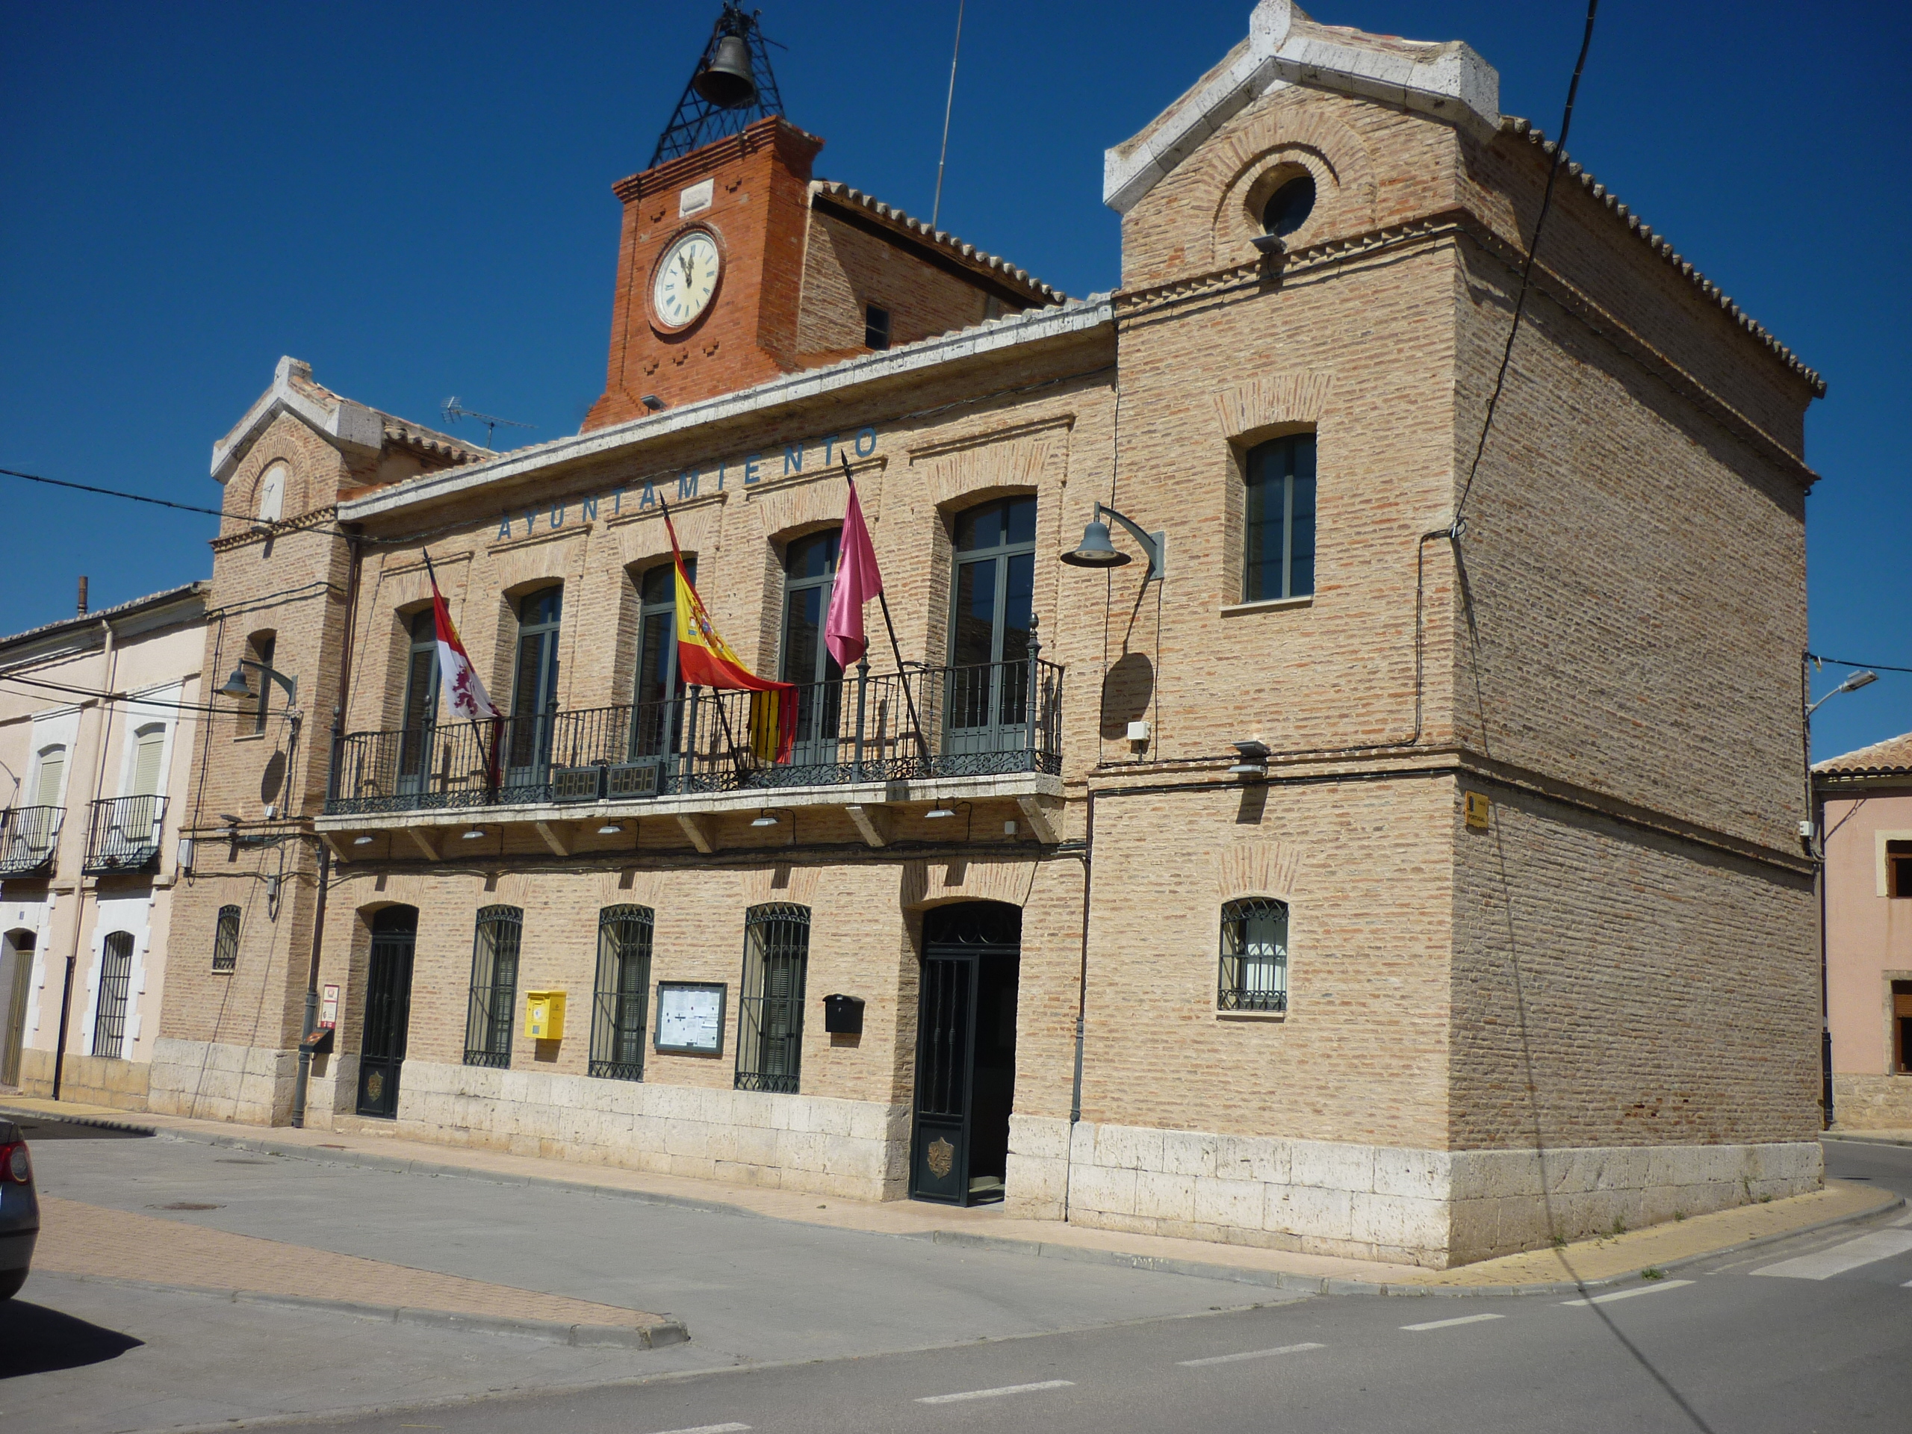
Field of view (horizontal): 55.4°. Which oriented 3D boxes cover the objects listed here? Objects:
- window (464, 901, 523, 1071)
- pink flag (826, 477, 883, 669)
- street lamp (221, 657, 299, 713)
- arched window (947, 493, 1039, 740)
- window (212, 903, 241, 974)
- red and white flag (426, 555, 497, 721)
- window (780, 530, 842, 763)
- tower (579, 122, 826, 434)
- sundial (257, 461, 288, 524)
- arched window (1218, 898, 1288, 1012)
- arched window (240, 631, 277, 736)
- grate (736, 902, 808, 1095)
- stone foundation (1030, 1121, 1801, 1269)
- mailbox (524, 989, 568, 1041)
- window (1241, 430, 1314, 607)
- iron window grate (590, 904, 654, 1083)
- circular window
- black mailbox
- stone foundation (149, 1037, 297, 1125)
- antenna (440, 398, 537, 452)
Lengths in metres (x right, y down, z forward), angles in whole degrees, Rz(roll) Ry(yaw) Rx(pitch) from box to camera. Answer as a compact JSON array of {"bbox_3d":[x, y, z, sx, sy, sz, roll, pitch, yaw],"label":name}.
[{"bbox_3d":[-5.393,3.156,21.439,0.923,1.885,0.208,-5,-13,41],"label":"window"},{"bbox_3d":[-0.912,-1.246,16.258,0.390,1.677,0.598,-5,-13,41],"label":"pink flag"},{"bbox_3d":[-9.419,-0.460,24.503,0.572,0.546,1.131,-5,-13,41],"label":"street lamp"},{"bbox_3d":[0.412,-0.859,19.061,1.380,3.080,0.170,-5,-13,40],"label":"arched window"},{"bbox_3d":[-10.745,3.268,27.016,0.660,0.970,0.120,-5,-13,40],"label":"window"},{"bbox_3d":[-6.244,-0.930,22.979,0.250,1.950,1.250,-5,-13,40],"label":"red and white flag"},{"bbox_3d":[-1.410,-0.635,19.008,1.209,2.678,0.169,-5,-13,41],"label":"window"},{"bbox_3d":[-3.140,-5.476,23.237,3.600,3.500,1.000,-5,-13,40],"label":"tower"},{"bbox_3d":[-10.677,-3.491,28.462,0.660,0.930,0.080,-5,-13,40],"label":"sundial"},{"bbox_3d":[2.580,2.049,15.729,0.670,0.970,0.080,-5,-13,40],"label":"arched window"},{"bbox_3d":[-9.747,-0.455,25.744,0.793,1.534,0.221,-5,-13,41],"label":"arched window"},{"bbox_3d":[-1.840,2.805,18.269,0.929,1.865,0.078,-5,-13,41],"label":"grate"},{"bbox_3d":[4.728,4.393,17.542,4.355,0.858,8.749,-5,-13,41],"label":"stone foundation"},{"bbox_3d":[-4.615,3.347,20.468,0.455,0.533,0.221,-5,-13,41],"label":"mailbox"},{"bbox_3d":[2.756,-1.612,15.112,0.857,1.482,0.169,-5,-13,41],"label":"window"},{"bbox_3d":[-3.971,3.240,21.586,1.000,2.050,0.080,-5,-13,40],"label":"iron window grate"},{"bbox_3d":[3.176,-4.715,17.040,0.770,0.770,0.180,-5,-13,40],"label":"circular window"},{"bbox_3d":[-1.165,3.106,19.097,0.470,0.400,0.180,-5,-13,40],"label":"black mailbox"},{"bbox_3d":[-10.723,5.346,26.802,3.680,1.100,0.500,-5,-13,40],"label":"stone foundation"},{"bbox_3d":[-7.627,-4.776,29.826,1.496,0.850,0.450,8,-11,-27],"label":"antenna"}]

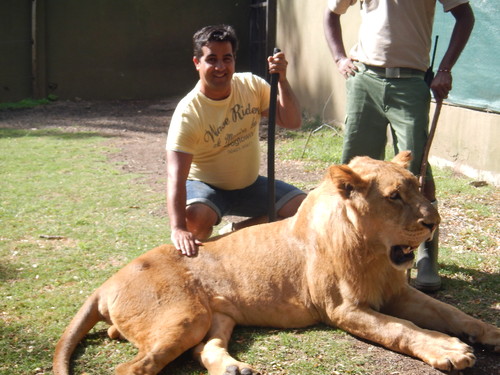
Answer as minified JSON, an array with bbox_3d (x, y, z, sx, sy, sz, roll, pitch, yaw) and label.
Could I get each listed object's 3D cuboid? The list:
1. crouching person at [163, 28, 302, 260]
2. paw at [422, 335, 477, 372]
[{"bbox_3d":[-0.058,-0.088,3.737,0.600,1.170,0.760,-3,10,-18],"label":"crouching person"},{"bbox_3d":[0.700,0.578,3.057,0.160,0.080,0.130,8,13,41],"label":"paw"}]

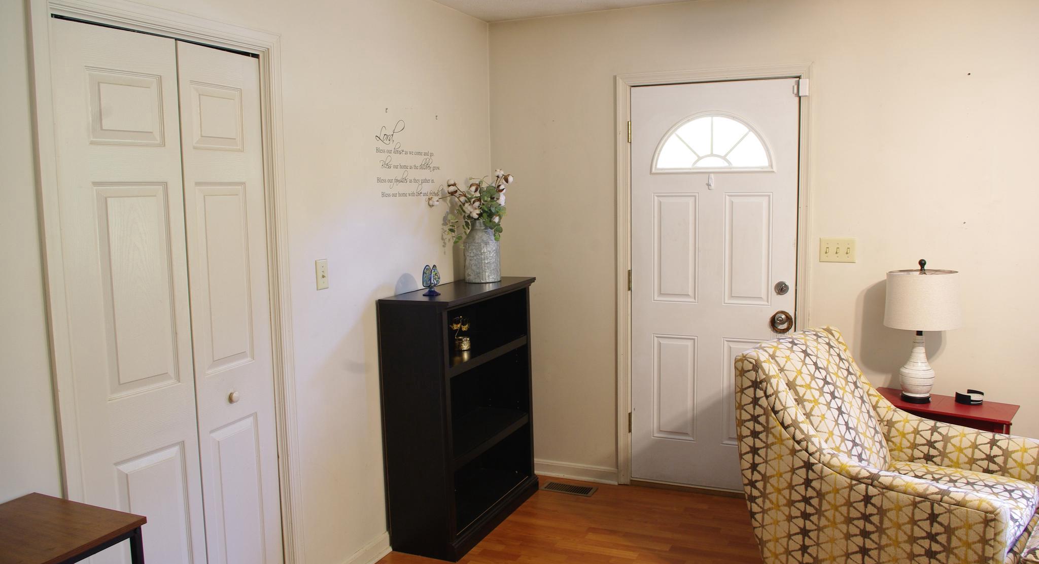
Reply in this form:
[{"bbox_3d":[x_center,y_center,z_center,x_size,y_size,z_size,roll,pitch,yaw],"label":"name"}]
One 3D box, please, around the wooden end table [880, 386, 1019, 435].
[{"bbox_3d":[1.724,0.816,3.241,0.575,0.660,0.290,5,8,39],"label":"wooden end table"}]

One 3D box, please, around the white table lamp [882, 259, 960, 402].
[{"bbox_3d":[1.660,0.198,3.231,0.303,0.606,0.303,5,8,39],"label":"white table lamp"}]

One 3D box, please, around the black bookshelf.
[{"bbox_3d":[-0.237,0.582,3.677,0.325,1.120,0.905,2,7,24],"label":"black bookshelf"}]

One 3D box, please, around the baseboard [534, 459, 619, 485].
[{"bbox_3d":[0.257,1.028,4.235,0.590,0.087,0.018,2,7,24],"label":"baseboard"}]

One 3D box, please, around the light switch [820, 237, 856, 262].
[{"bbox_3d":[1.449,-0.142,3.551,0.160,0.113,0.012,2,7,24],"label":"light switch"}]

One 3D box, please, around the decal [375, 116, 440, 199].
[{"bbox_3d":[-0.485,-0.541,3.480,0.006,0.355,0.535,2,7,24],"label":"decal"}]

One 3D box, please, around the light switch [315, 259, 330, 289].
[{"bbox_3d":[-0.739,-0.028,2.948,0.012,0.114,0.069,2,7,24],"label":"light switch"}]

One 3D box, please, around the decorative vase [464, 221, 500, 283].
[{"bbox_3d":[-0.185,-0.151,3.840,0.175,0.300,0.175,-1,6,0],"label":"decorative vase"}]

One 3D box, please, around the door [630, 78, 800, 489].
[{"bbox_3d":[0.944,0.047,3.838,0.810,2.030,0.045,2,7,24],"label":"door"}]

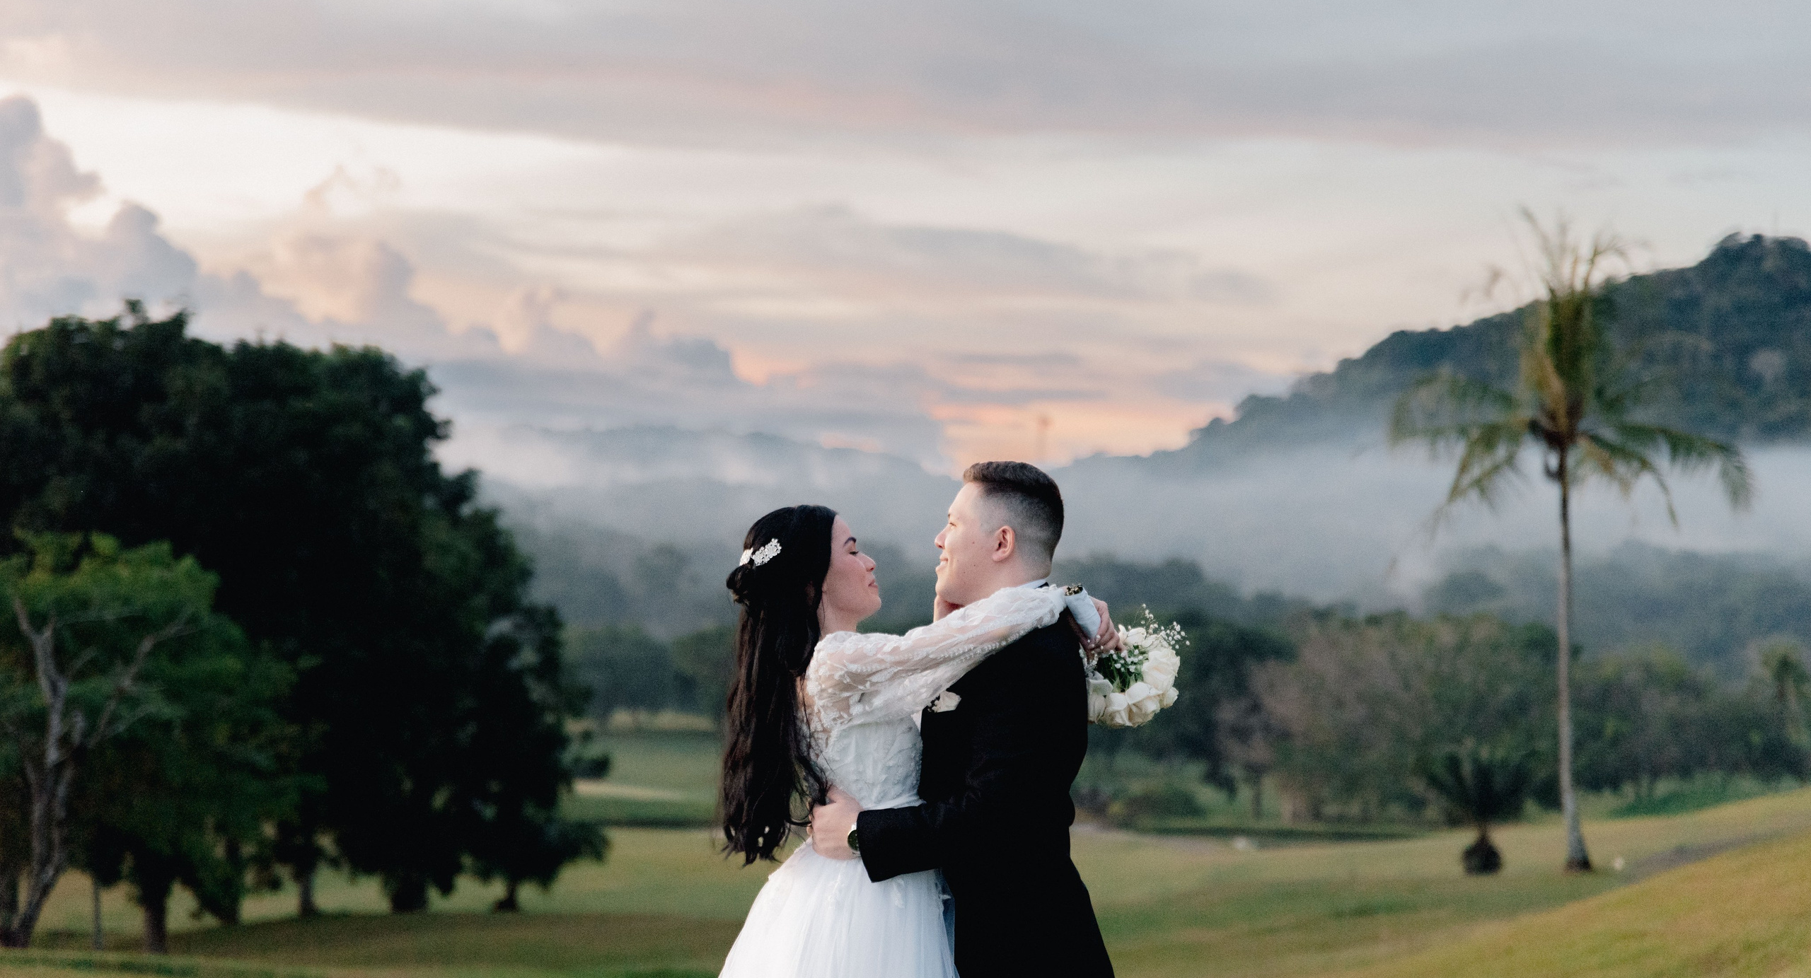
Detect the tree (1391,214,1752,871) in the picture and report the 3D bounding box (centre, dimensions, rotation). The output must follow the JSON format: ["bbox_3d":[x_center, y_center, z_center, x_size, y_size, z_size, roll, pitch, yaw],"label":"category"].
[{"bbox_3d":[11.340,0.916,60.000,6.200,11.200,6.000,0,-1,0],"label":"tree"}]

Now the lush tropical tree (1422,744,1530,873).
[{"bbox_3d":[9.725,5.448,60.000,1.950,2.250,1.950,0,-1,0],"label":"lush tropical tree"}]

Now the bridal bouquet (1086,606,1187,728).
[{"bbox_3d":[0.381,0.295,6.100,0.230,0.240,0.230,-34,6,0],"label":"bridal bouquet"}]

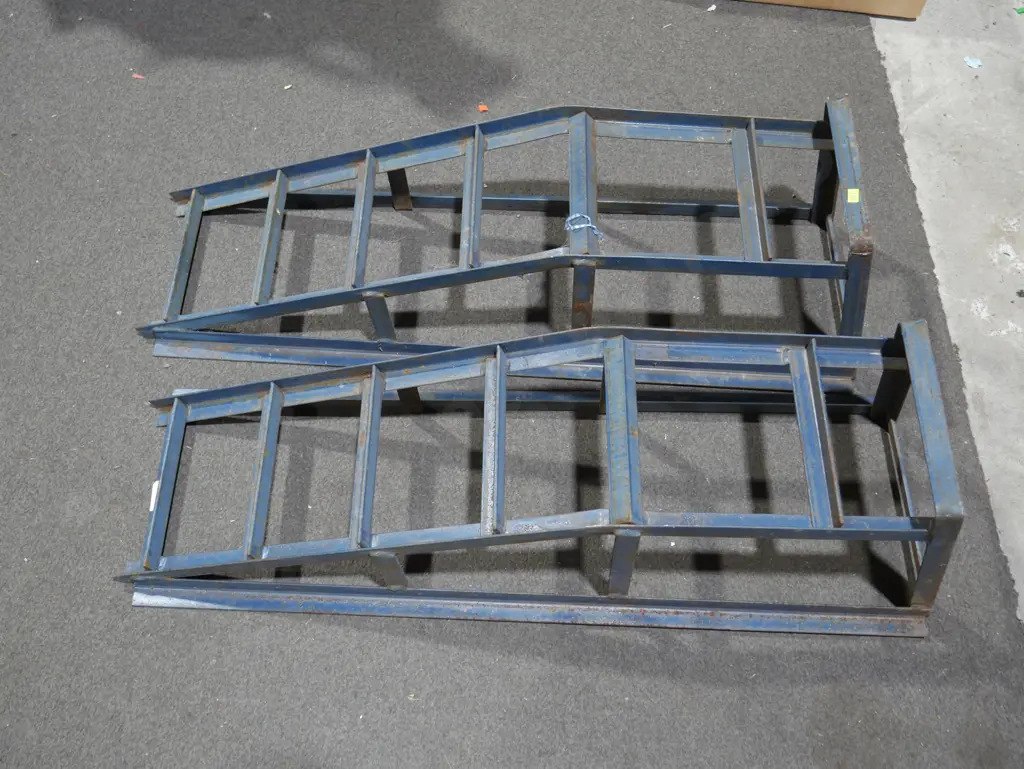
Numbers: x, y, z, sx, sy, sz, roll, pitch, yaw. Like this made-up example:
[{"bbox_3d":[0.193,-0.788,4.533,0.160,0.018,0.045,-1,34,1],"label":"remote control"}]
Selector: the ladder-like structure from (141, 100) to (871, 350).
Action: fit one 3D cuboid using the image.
[{"bbox_3d":[-0.007,-0.268,1.676,1.234,0.330,0.413,2,60,-2],"label":"ladder-like structure"}]

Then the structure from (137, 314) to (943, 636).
[{"bbox_3d":[0.034,0.106,1.468,1.234,0.330,0.413,2,60,-2],"label":"structure"}]

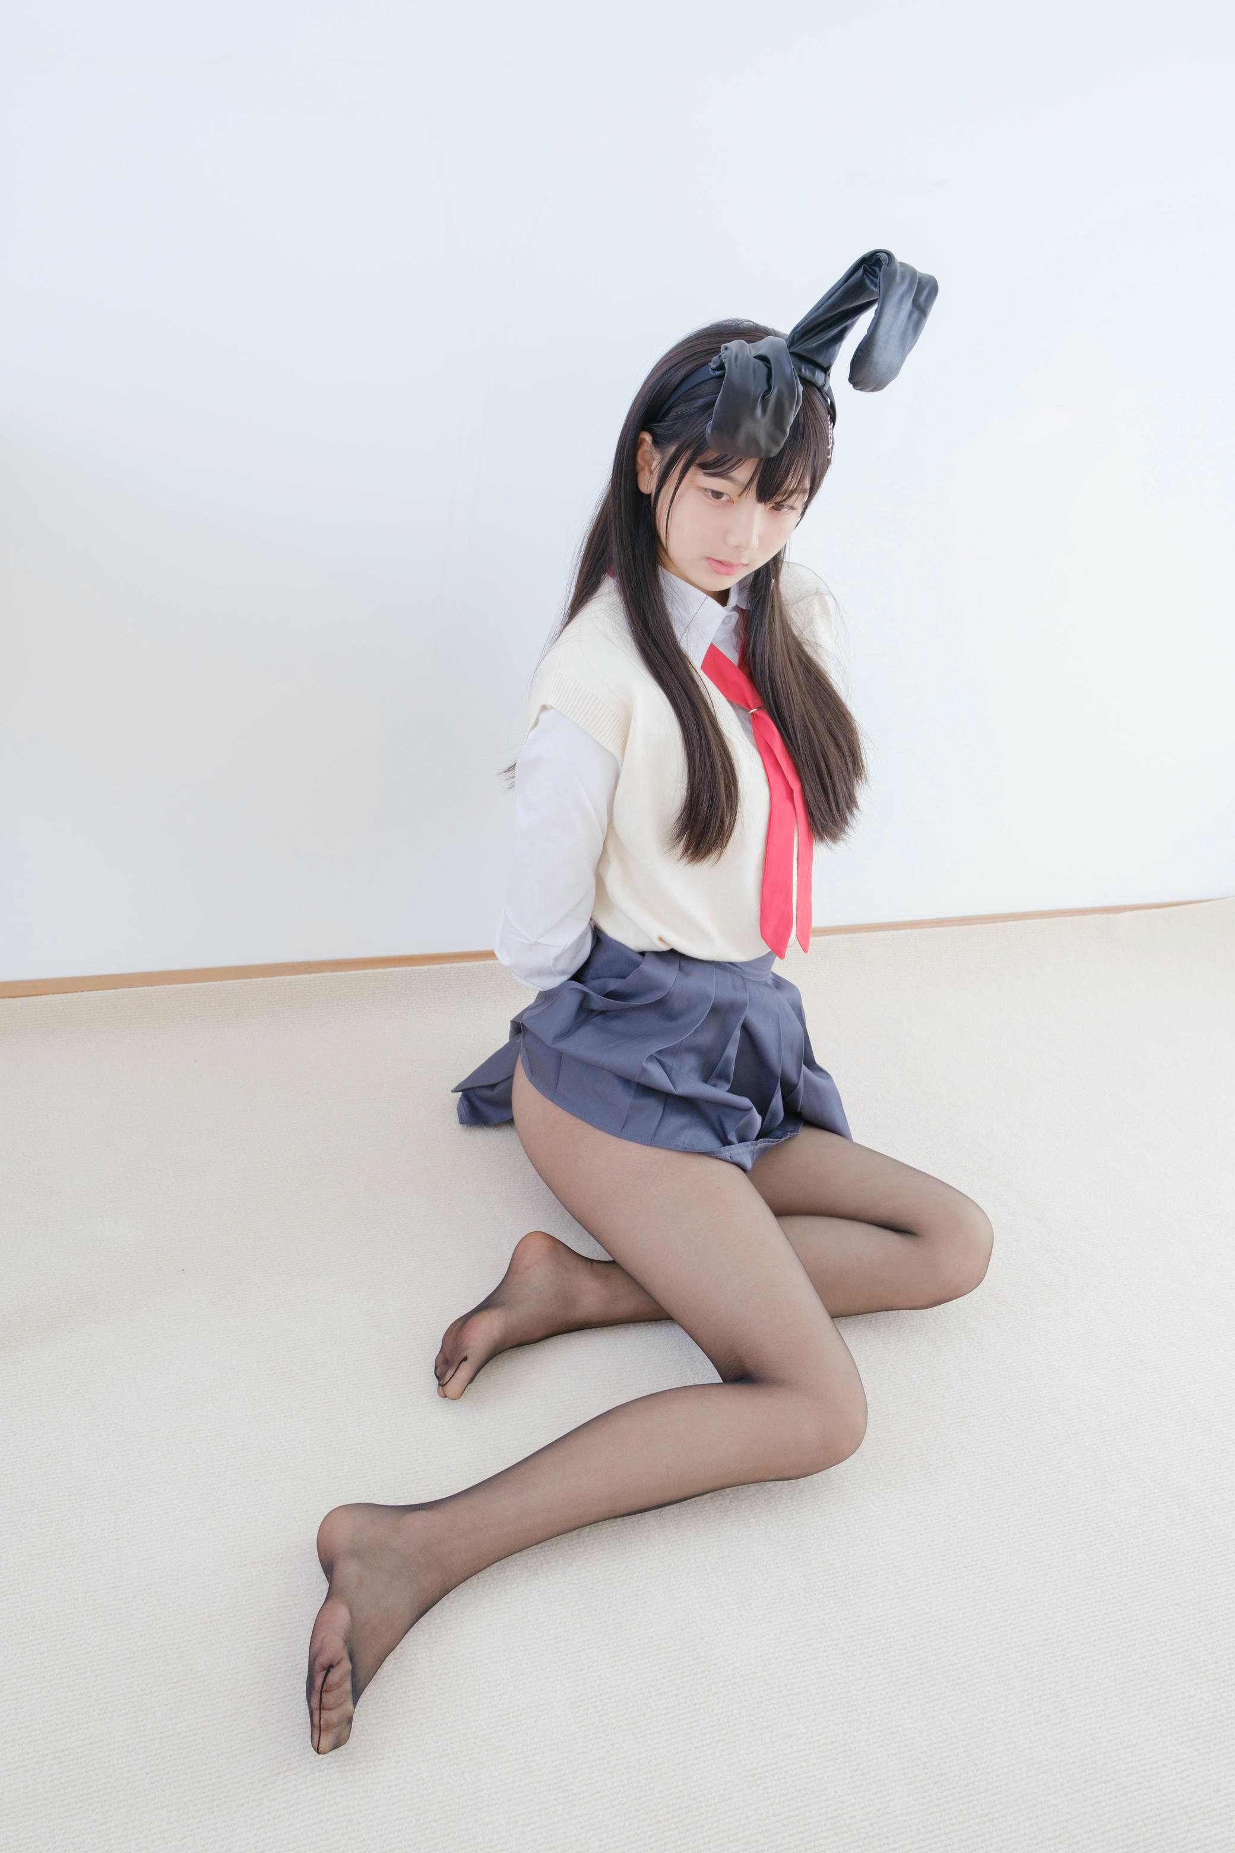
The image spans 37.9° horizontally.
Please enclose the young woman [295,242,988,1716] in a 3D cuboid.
[{"bbox_3d":[0.005,-0.049,1.494,0.854,0.981,0.618,-14,35,-39],"label":"young woman"}]

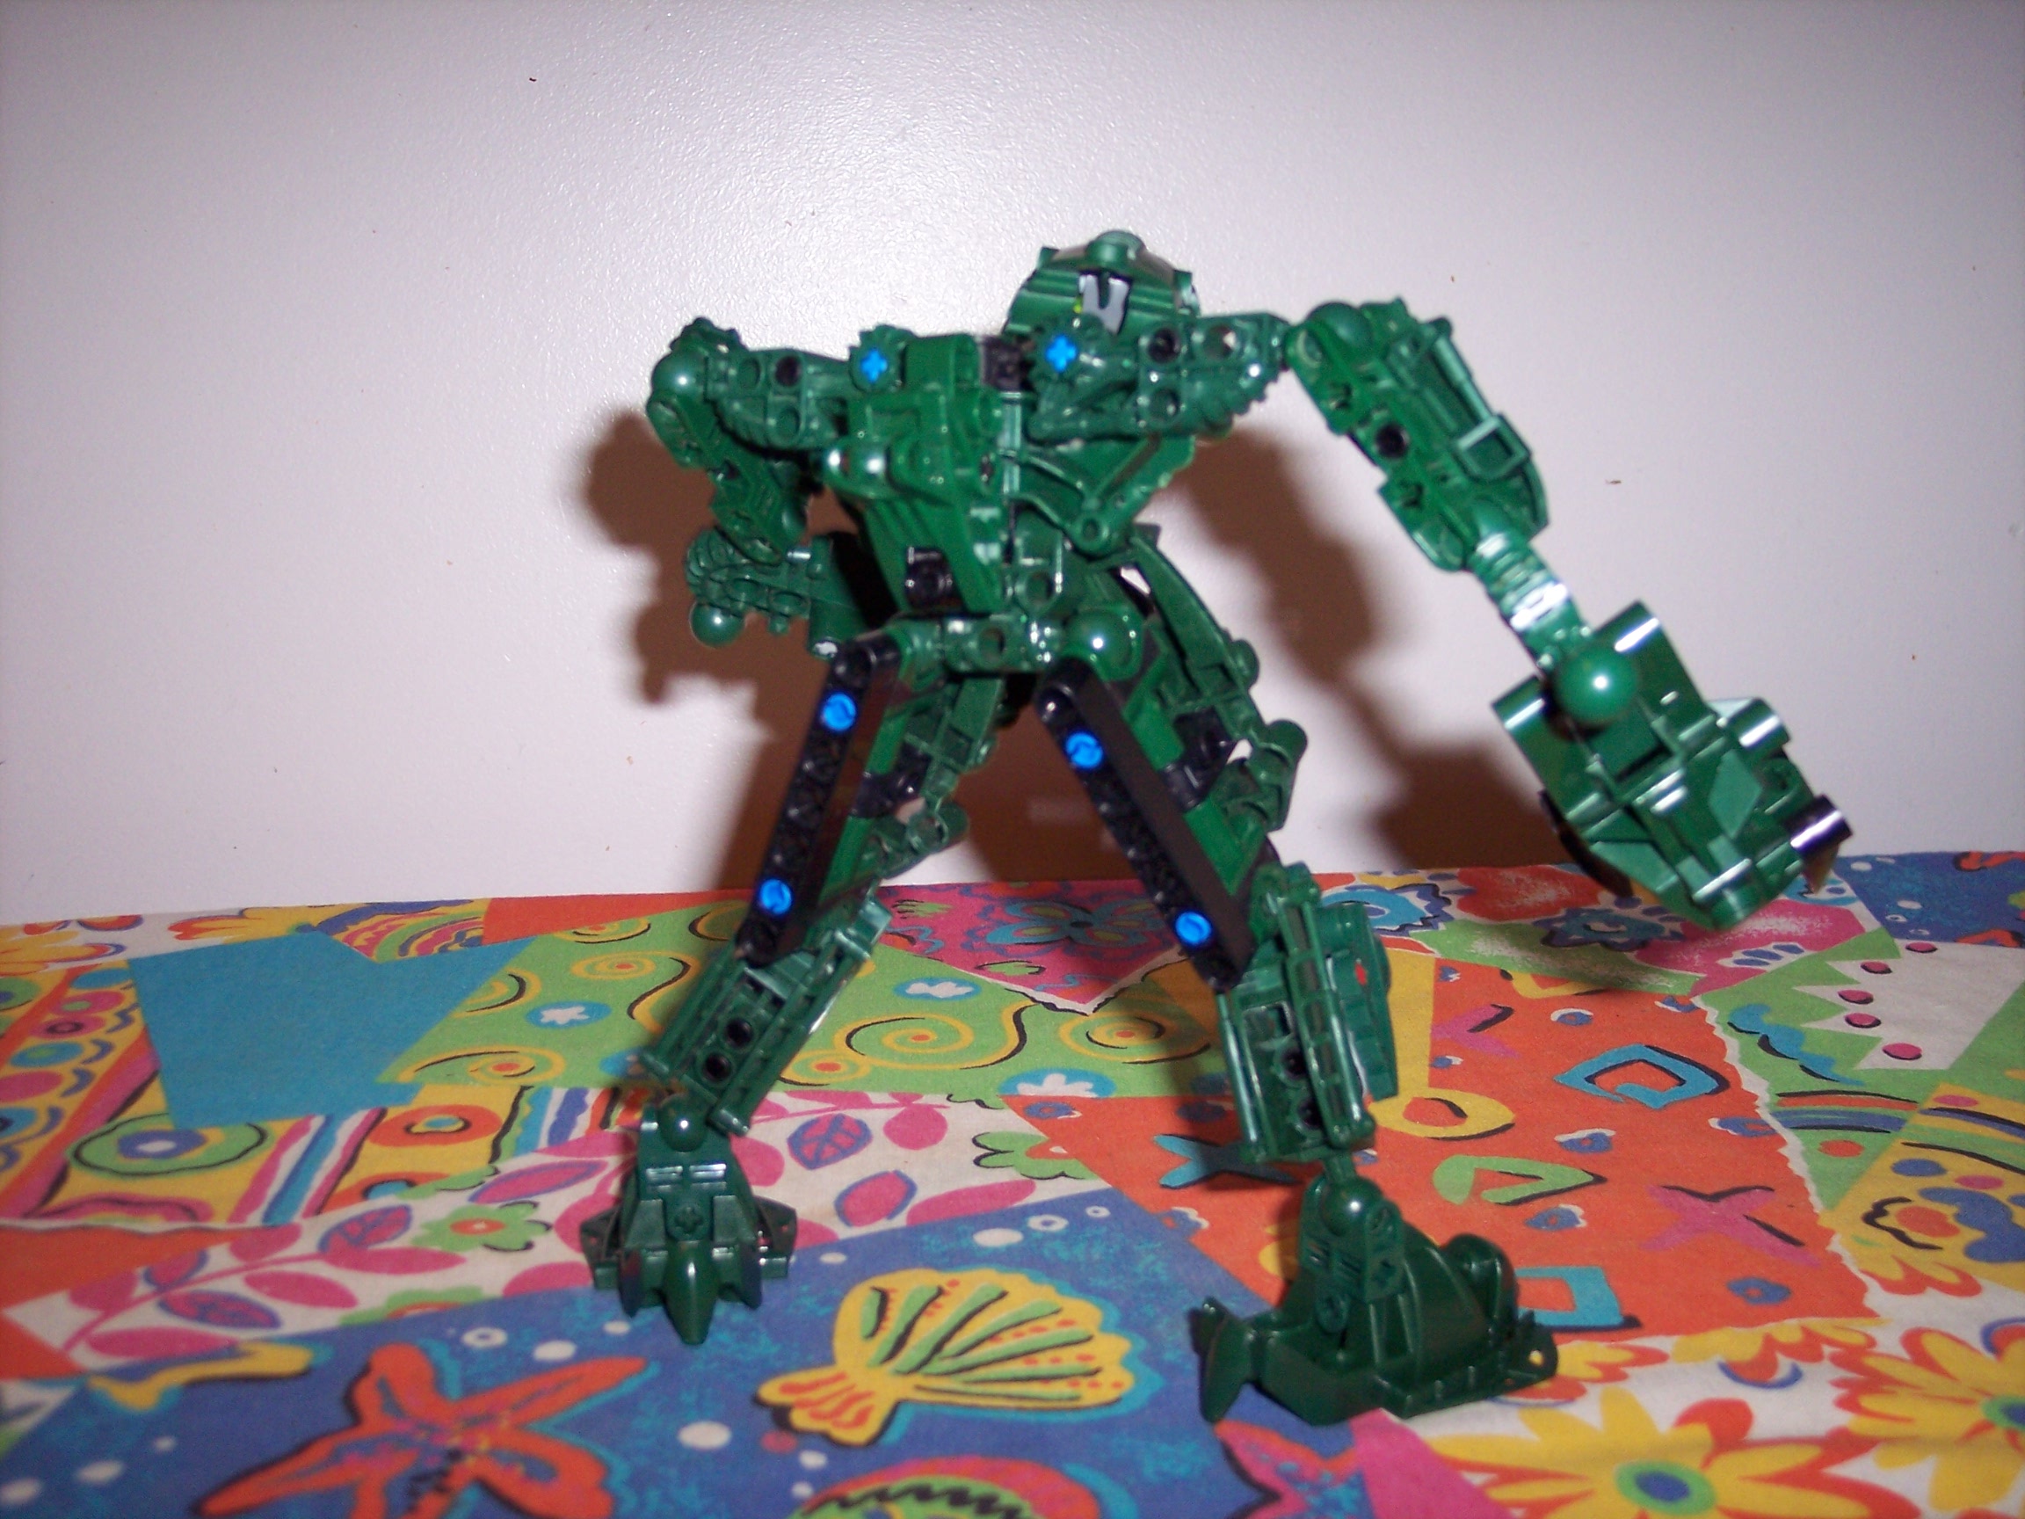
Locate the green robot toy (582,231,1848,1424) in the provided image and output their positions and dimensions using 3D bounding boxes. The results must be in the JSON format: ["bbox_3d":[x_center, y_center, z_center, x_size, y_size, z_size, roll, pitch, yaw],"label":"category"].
[{"bbox_3d":[0.022,0.009,0.361,0.206,0.181,0.148,4,12,20],"label":"green robot toy"}]

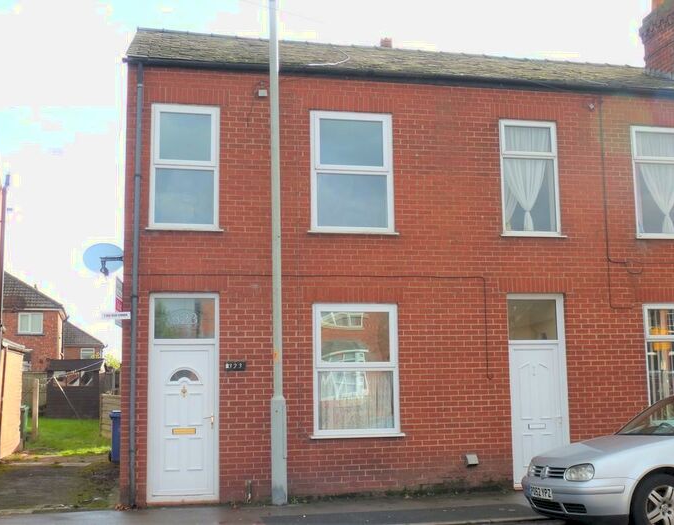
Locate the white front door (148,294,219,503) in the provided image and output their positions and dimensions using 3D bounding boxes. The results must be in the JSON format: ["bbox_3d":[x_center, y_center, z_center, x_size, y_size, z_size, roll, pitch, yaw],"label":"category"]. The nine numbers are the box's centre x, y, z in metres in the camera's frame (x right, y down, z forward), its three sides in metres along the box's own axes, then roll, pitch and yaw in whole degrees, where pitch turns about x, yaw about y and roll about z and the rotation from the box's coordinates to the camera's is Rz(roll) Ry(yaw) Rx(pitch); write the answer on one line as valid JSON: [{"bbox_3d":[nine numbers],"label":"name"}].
[{"bbox_3d":[-1.990,1.741,10.770,0.905,2.660,0.100,1,-7,-11],"label":"white front door"}]

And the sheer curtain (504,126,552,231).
[{"bbox_3d":[2.796,-1.229,12.188,0.840,1.620,0.100,1,-7,-11],"label":"sheer curtain"}]

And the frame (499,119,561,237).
[{"bbox_3d":[2.812,-1.225,12.057,0.913,1.716,0.120,1,-7,-11],"label":"frame"}]

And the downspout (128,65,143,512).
[{"bbox_3d":[-2.593,0.187,10.695,0.085,5.841,0.100,1,-7,-11],"label":"downspout"}]

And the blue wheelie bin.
[{"bbox_3d":[-4.316,3.506,16.889,0.580,1.050,0.720,1,-7,-11],"label":"blue wheelie bin"}]

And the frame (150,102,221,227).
[{"bbox_3d":[-2.029,-1.274,11.089,0.929,1.710,0.120,1,-7,-11],"label":"frame"}]

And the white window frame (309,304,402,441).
[{"bbox_3d":[0.268,1.465,11.212,1.221,1.787,0.120,1,-7,-11],"label":"white window frame"}]

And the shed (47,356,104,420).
[{"bbox_3d":[-9.062,4.399,28.979,1.850,2.060,1.550,0,-7,-6],"label":"shed"}]

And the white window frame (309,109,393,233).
[{"bbox_3d":[0.219,-1.253,11.534,1.210,1.716,0.120,1,-7,-11],"label":"white window frame"}]

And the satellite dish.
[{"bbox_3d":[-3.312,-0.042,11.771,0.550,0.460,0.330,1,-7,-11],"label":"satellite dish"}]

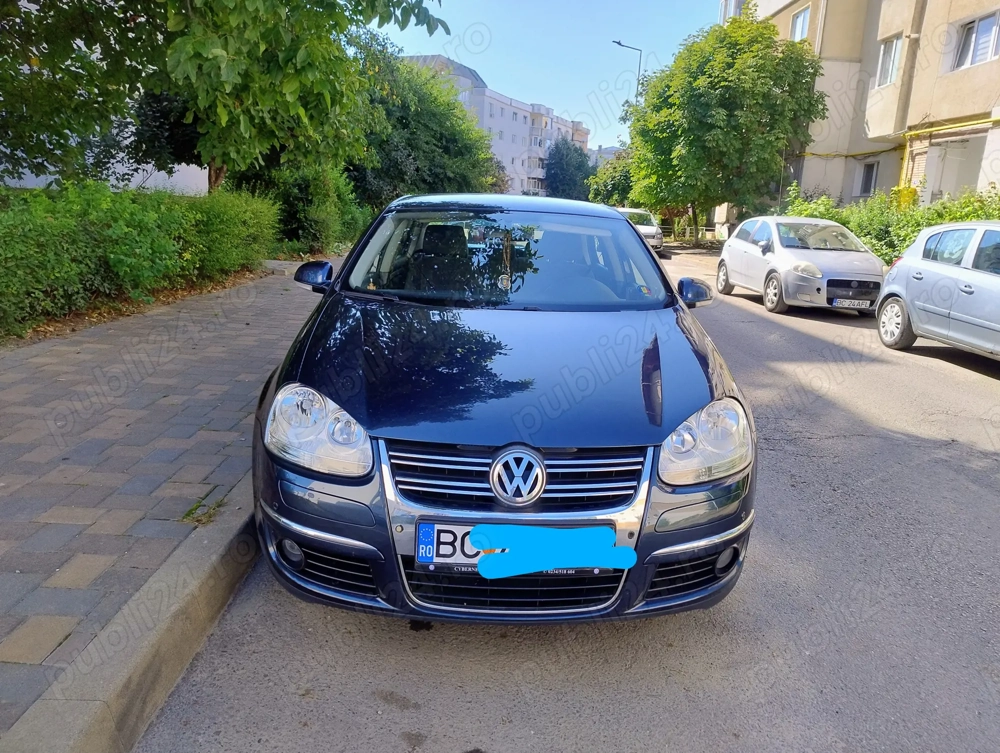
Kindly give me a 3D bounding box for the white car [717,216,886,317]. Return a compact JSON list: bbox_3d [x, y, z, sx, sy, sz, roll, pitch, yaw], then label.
[{"bbox_3d":[5.090,-1.956,11.847,1.720,1.490,4.030,2,13,0],"label":"white car"}]

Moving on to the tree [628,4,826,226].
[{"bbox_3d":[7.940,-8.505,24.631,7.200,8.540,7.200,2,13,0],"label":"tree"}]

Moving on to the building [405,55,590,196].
[{"bbox_3d":[0.506,-32.590,103.223,13.000,18.500,40.800,8,15,23],"label":"building"}]

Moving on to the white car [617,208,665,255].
[{"bbox_3d":[4.410,-5.034,24.562,1.800,1.550,4.400,2,13,0],"label":"white car"}]

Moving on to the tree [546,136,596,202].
[{"bbox_3d":[6.567,-18.208,65.509,5.000,8.420,5.000,2,13,0],"label":"tree"}]

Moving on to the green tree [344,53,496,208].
[{"bbox_3d":[-2.802,-7.344,22.951,5.800,6.230,5.800,2,13,0],"label":"green tree"}]

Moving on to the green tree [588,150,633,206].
[{"bbox_3d":[5.976,-9.492,36.748,3.400,4.710,3.400,2,13,0],"label":"green tree"}]

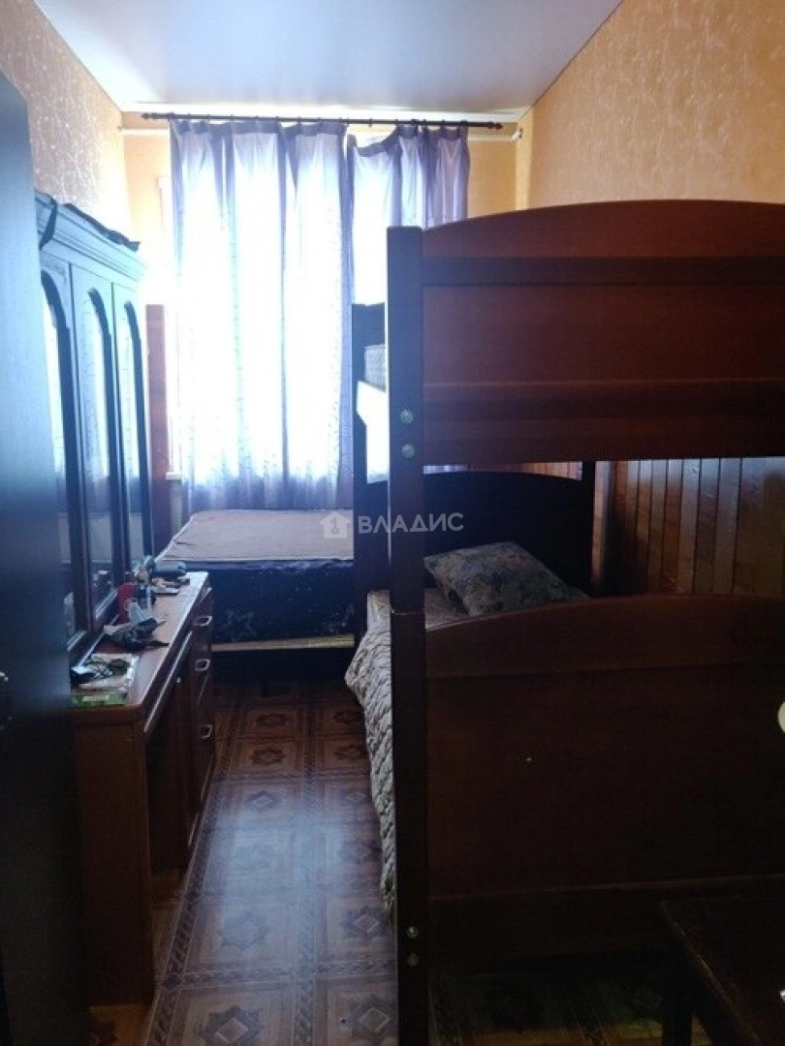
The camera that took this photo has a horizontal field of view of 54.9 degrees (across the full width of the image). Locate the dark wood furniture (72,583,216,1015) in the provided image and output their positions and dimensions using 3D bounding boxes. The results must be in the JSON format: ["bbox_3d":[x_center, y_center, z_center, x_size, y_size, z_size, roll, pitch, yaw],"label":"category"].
[{"bbox_3d":[-0.881,0.689,2.365,0.490,0.780,1.220,-1,11,-6],"label":"dark wood furniture"}]

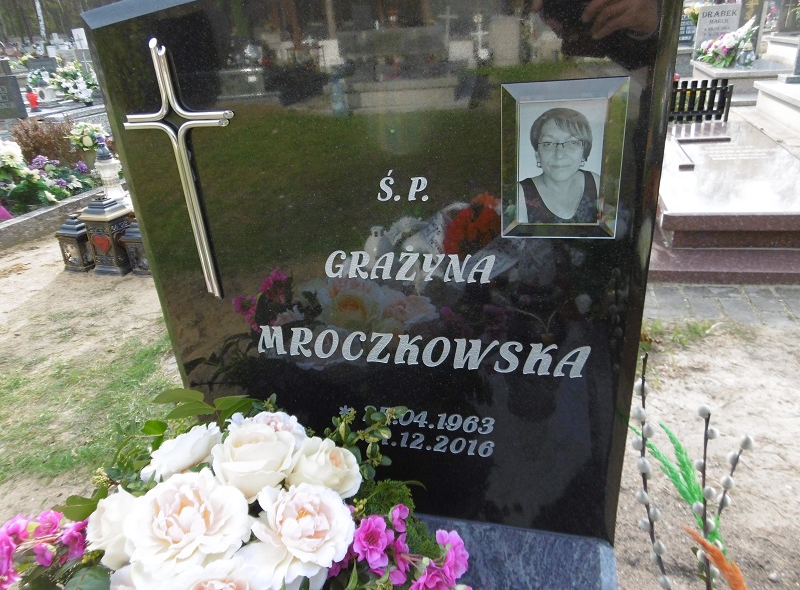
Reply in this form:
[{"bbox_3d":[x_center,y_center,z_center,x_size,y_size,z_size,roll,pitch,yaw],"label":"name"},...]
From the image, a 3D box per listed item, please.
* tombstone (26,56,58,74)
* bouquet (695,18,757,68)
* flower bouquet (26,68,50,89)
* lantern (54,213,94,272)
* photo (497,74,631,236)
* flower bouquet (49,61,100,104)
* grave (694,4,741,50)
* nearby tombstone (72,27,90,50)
[{"bbox_3d":[-5.800,-3.675,9.000,0.470,0.440,0.100,-6,25,-3],"label":"tombstone"},{"bbox_3d":[3.461,-2.684,5.897,0.540,0.480,0.320,2,26,15],"label":"bouquet"},{"bbox_3d":[-4.497,-2.693,6.900,0.290,0.280,0.260,-6,25,-3],"label":"flower bouquet"},{"bbox_3d":[-1.598,-0.269,2.755,0.153,0.272,0.140,5,27,21],"label":"lantern"},{"bbox_3d":[0.151,-0.122,0.523,0.110,0.150,0.014,2,26,15],"label":"photo"},{"bbox_3d":[-3.473,-2.250,5.900,0.480,0.430,0.380,-6,25,-3],"label":"flower bouquet"},{"bbox_3d":[3.797,-3.135,6.613,0.440,0.600,0.100,2,26,15],"label":"grave"},{"bbox_3d":[-9.187,-7.355,16.000,0.380,0.720,0.120,-6,25,-3],"label":"nearby tombstone"}]

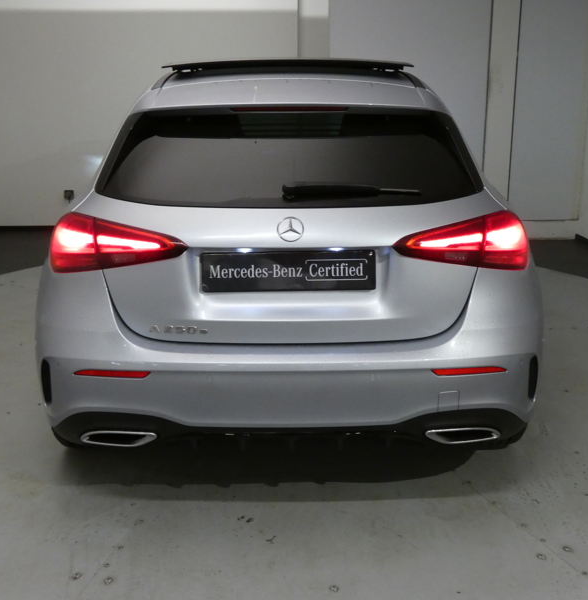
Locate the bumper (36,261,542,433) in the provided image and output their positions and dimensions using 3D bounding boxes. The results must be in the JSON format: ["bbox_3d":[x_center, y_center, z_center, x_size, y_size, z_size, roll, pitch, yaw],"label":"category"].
[{"bbox_3d":[-0.015,0.172,2.632,1.760,0.520,0.490,0,15,-1],"label":"bumper"}]

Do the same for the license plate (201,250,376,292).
[{"bbox_3d":[-0.016,-0.086,2.428,0.525,0.118,0.018,0,12,-1],"label":"license plate"}]

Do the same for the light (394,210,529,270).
[{"bbox_3d":[0.534,-0.170,2.549,0.523,0.194,0.211,-3,15,-10],"label":"light"}]

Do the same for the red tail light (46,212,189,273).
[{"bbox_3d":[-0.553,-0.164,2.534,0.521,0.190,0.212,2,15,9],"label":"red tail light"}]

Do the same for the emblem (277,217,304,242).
[{"bbox_3d":[-0.010,-0.208,2.389,0.081,0.082,0.015,0,-3,-1],"label":"emblem"}]

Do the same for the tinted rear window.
[{"bbox_3d":[-0.013,-0.443,2.561,1.202,0.402,0.105,0,-21,-1],"label":"tinted rear window"}]

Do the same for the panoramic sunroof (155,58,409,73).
[{"bbox_3d":[-0.030,-1.042,3.582,1.016,0.067,0.620,0,15,-1],"label":"panoramic sunroof"}]

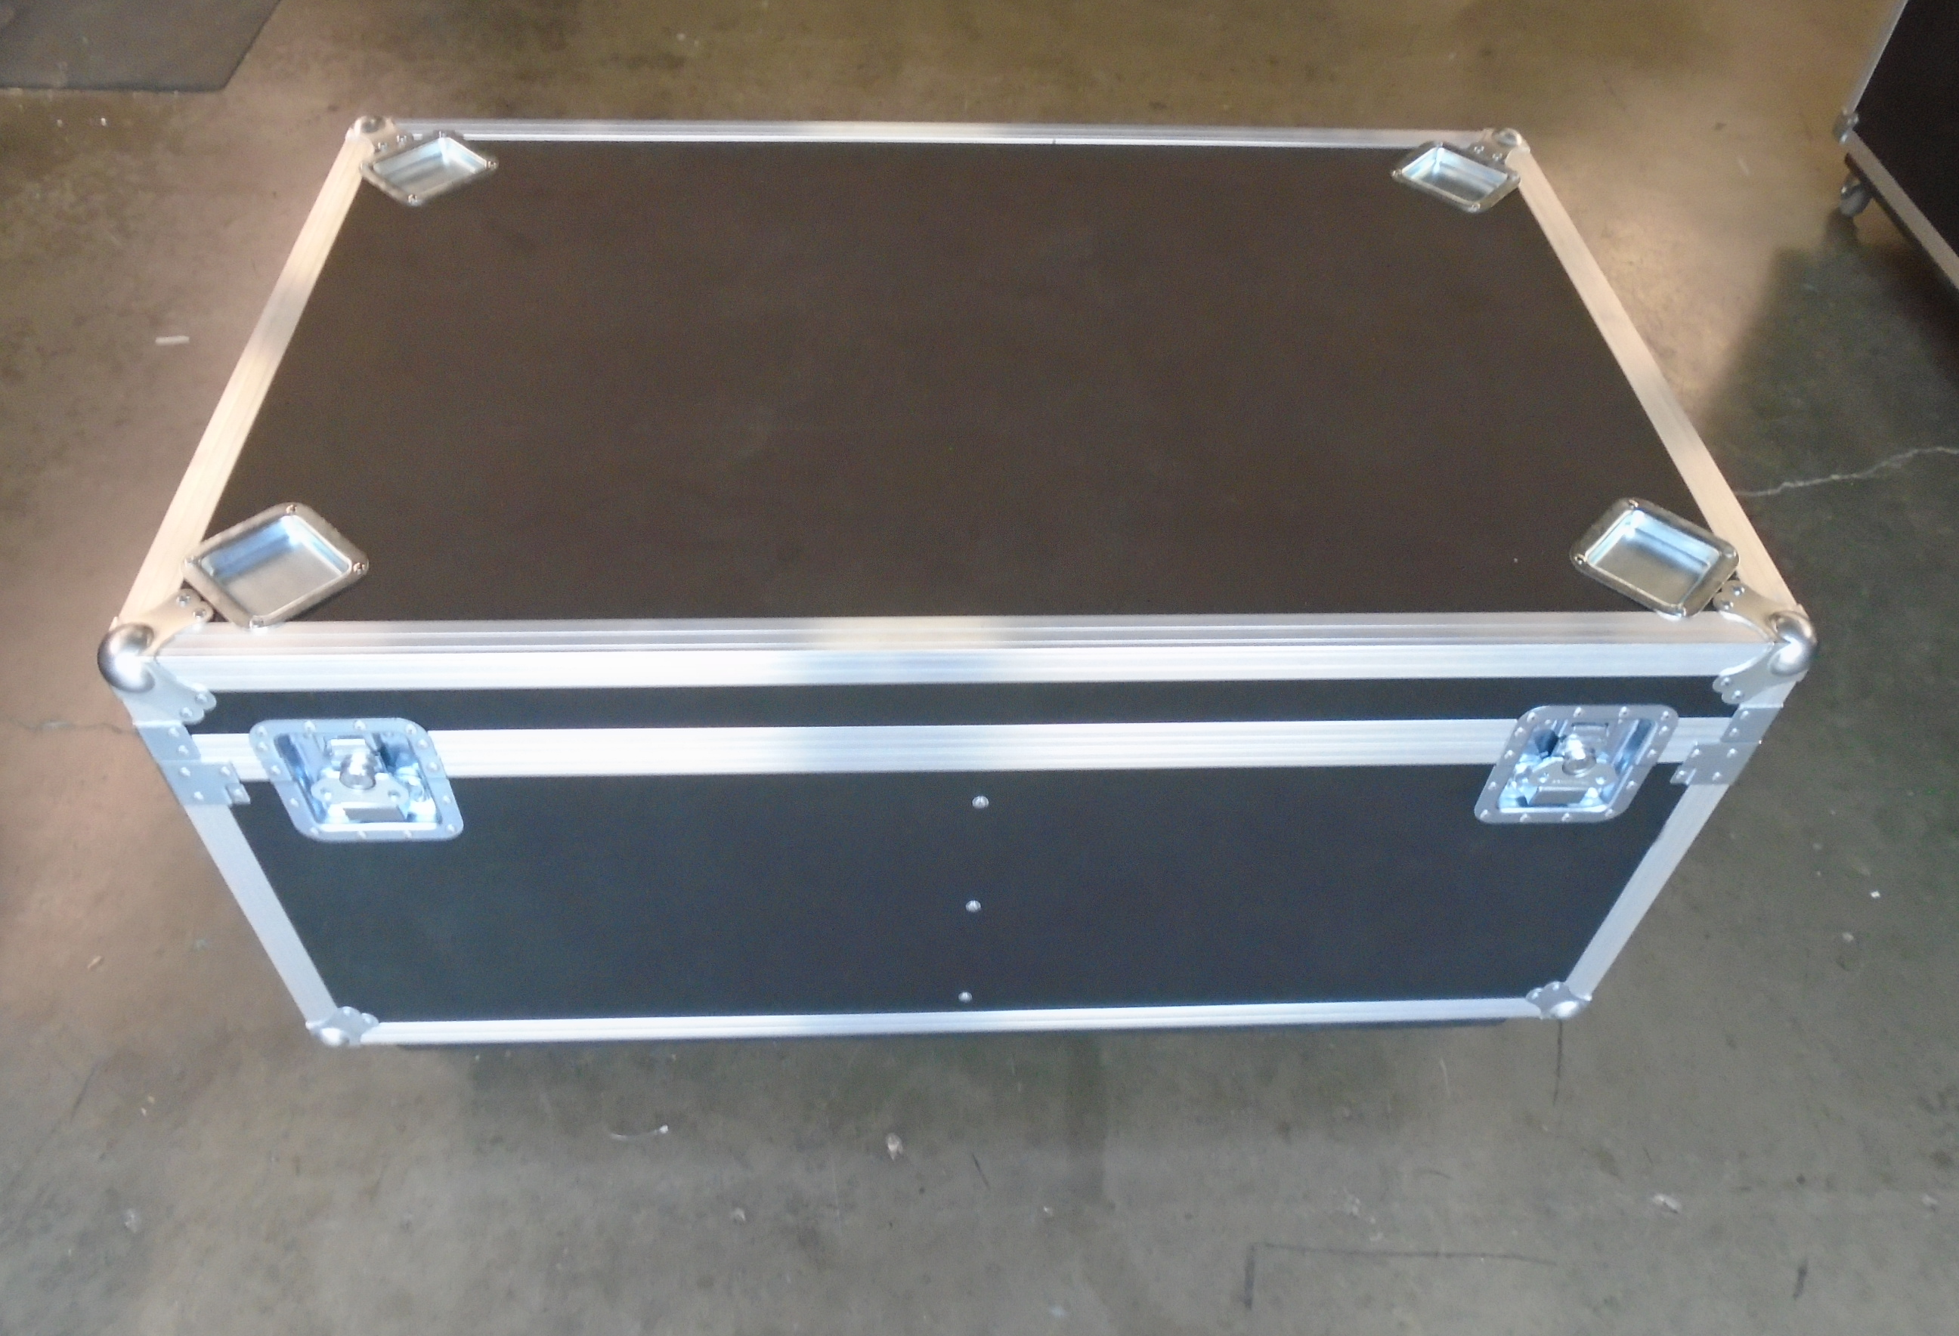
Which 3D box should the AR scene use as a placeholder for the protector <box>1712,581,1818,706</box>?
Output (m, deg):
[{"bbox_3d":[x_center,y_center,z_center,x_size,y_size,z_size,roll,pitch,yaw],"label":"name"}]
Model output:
[{"bbox_3d":[0.502,-0.017,0.966,0.059,0.060,0.059,-1,47,-3],"label":"protector"}]

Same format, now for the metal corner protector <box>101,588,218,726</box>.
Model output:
[{"bbox_3d":[-0.494,-0.007,0.907,0.060,0.061,0.059,-1,47,-3],"label":"metal corner protector"}]

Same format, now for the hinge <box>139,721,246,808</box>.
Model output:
[{"bbox_3d":[-0.502,0.053,0.950,0.046,0.081,0.032,-1,47,-3],"label":"hinge"}]

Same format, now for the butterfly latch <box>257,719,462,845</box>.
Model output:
[{"bbox_3d":[-0.403,0.069,0.966,0.112,0.127,0.021,-1,47,-3],"label":"butterfly latch"}]

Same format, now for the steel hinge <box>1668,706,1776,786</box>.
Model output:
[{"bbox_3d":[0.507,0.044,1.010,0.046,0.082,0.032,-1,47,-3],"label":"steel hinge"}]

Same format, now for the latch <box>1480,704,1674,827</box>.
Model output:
[{"bbox_3d":[0.409,0.062,1.015,0.113,0.128,0.021,-1,47,-3],"label":"latch"}]

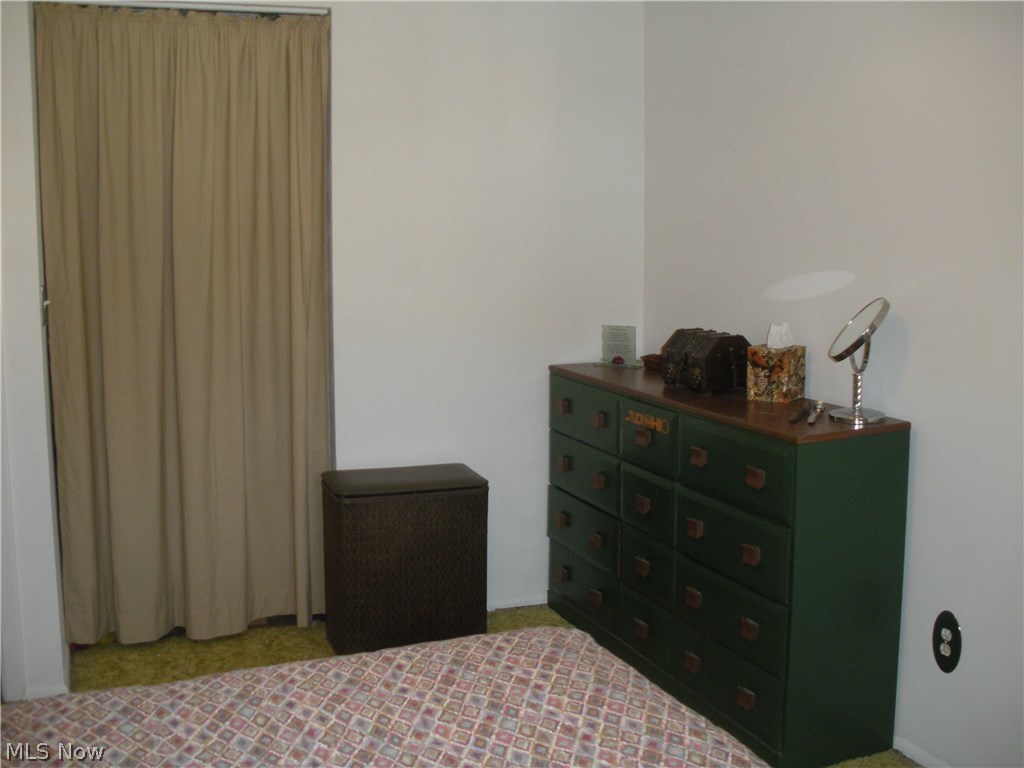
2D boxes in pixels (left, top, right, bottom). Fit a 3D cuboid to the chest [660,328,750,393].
[{"bbox_3d":[0.604,-0.074,3.246,0.178,0.172,0.240,-4,9,-26],"label":"chest"}]

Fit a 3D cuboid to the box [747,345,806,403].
[{"bbox_3d":[0.752,-0.031,3.018,0.126,0.151,0.126,5,10,34],"label":"box"}]

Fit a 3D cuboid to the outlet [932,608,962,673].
[{"bbox_3d":[1.039,0.620,2.554,0.012,0.153,0.094,-4,9,-22],"label":"outlet"}]

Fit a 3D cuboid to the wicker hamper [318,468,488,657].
[{"bbox_3d":[-0.348,0.573,3.518,0.500,0.555,0.240,-3,9,-17],"label":"wicker hamper"}]

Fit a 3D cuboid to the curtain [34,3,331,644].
[{"bbox_3d":[-0.997,-0.167,3.363,0.910,1.980,0.100,-4,9,-22],"label":"curtain"}]

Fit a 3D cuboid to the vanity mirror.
[{"bbox_3d":[0.875,-0.063,2.679,0.160,0.312,0.200,0,8,3],"label":"vanity mirror"}]

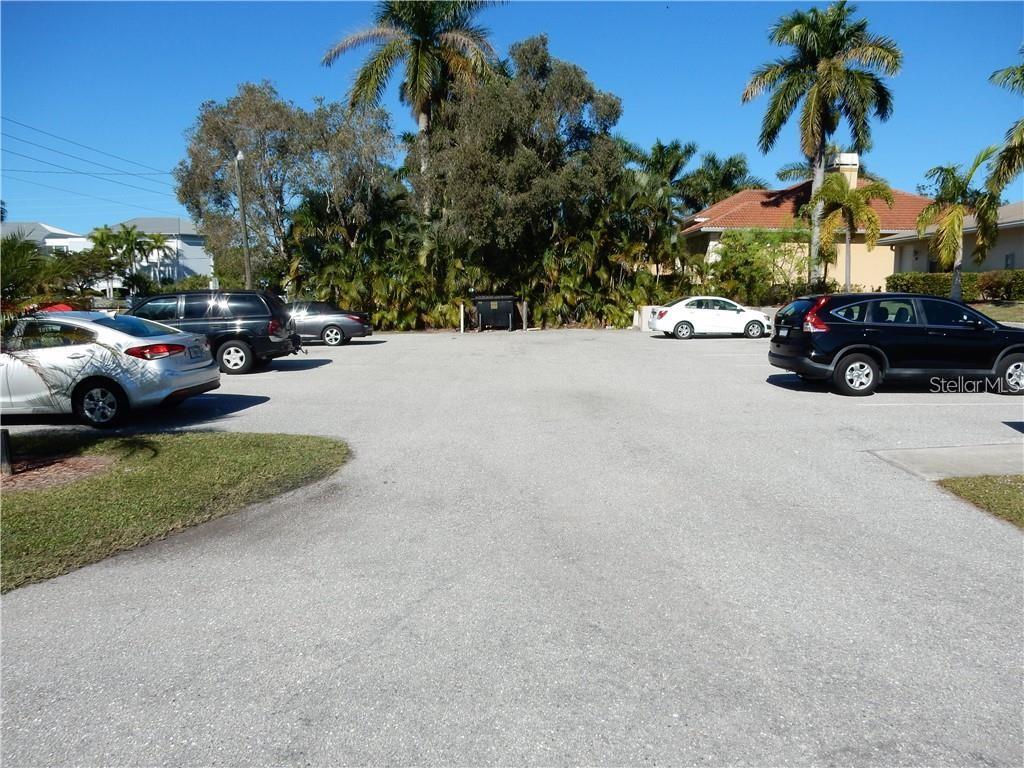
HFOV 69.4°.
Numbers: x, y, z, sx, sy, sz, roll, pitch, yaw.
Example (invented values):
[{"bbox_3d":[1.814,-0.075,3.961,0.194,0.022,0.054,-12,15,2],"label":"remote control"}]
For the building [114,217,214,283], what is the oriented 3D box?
[{"bbox_3d":[-37.459,-13.260,78.940,12.000,10.200,10.500,1,7,12],"label":"building"}]

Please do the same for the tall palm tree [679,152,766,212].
[{"bbox_3d":[11.927,-8.871,42.221,5.000,8.429,5.000,0,7,0],"label":"tall palm tree"}]

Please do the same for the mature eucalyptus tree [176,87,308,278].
[{"bbox_3d":[-13.009,-8.672,35.694,6.500,11.273,6.300,0,7,0],"label":"mature eucalyptus tree"}]

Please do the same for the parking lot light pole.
[{"bbox_3d":[-11.016,-5.870,30.505,0.360,7.214,0.360,0,7,0],"label":"parking lot light pole"}]

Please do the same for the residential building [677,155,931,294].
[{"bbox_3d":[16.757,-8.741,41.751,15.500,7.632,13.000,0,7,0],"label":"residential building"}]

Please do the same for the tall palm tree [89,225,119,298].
[{"bbox_3d":[-35.848,-10.469,65.181,2.800,7.045,2.800,0,7,0],"label":"tall palm tree"}]

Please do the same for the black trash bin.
[{"bbox_3d":[-0.711,-3.072,31.866,1.980,1.480,1.300,0,7,0],"label":"black trash bin"}]

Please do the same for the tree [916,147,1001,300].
[{"bbox_3d":[17.484,-6.228,28.964,3.300,5.960,3.100,0,7,0],"label":"tree"}]

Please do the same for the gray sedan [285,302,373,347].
[{"bbox_3d":[-7.241,-2.054,25.068,4.890,1.435,1.815,-1,7,-4],"label":"gray sedan"}]

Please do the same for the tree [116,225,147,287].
[{"bbox_3d":[-33.511,-10.424,65.207,3.000,7.144,3.000,0,7,0],"label":"tree"}]

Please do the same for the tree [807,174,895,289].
[{"bbox_3d":[13.263,-5.726,29.011,3.350,5.003,3.350,0,7,0],"label":"tree"}]

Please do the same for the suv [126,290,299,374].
[{"bbox_3d":[-7.425,-1.186,16.512,4.900,1.810,1.890,-1,7,-8],"label":"suv"}]

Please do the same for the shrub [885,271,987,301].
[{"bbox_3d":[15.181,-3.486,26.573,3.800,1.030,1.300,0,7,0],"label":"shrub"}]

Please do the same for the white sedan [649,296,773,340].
[{"bbox_3d":[7.383,-2.471,27.424,4.400,1.517,1.735,0,7,0],"label":"white sedan"}]

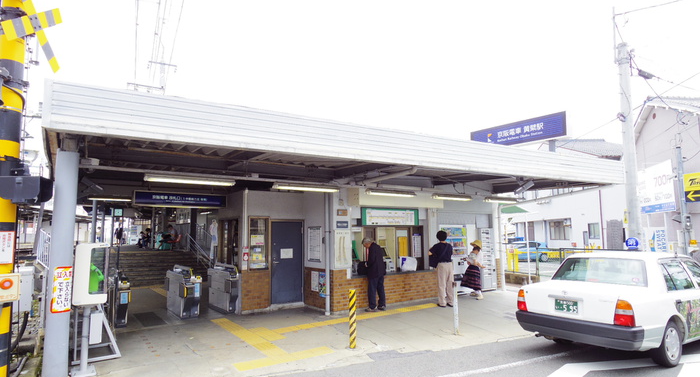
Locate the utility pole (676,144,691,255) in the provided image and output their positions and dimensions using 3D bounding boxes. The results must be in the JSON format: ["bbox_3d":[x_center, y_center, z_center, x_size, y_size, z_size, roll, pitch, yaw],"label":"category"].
[{"bbox_3d":[9.487,0.797,11.460,0.120,4.118,0.120,3,-6,-34],"label":"utility pole"}]

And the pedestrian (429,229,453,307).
[{"bbox_3d":[2.125,1.862,9.449,0.540,1.737,0.360,1,-6,-17],"label":"pedestrian"}]

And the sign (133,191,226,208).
[{"bbox_3d":[-3.509,0.249,8.467,1.817,0.272,0.180,3,-6,-34],"label":"sign"}]

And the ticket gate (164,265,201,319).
[{"bbox_3d":[-3.688,2.220,8.948,0.360,1.020,1.480,3,-6,-34],"label":"ticket gate"}]

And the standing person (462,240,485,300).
[{"bbox_3d":[3.167,2.069,10.391,0.480,1.485,0.420,-3,-6,24],"label":"standing person"}]

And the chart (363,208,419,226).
[{"bbox_3d":[0.985,0.698,9.720,1.779,0.396,0.100,3,-6,-34],"label":"chart"}]

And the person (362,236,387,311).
[{"bbox_3d":[0.541,1.899,9.003,0.500,1.605,0.460,-3,-6,21],"label":"person"}]

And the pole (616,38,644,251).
[{"bbox_3d":[7.080,-0.513,10.144,0.270,6.520,0.270,3,-6,-34],"label":"pole"}]

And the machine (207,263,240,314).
[{"bbox_3d":[-2.898,2.253,9.361,0.260,1.020,1.500,3,-6,-34],"label":"machine"}]

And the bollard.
[{"bbox_3d":[0.046,2.007,6.246,0.095,0.884,0.095,3,-6,-34],"label":"bollard"}]

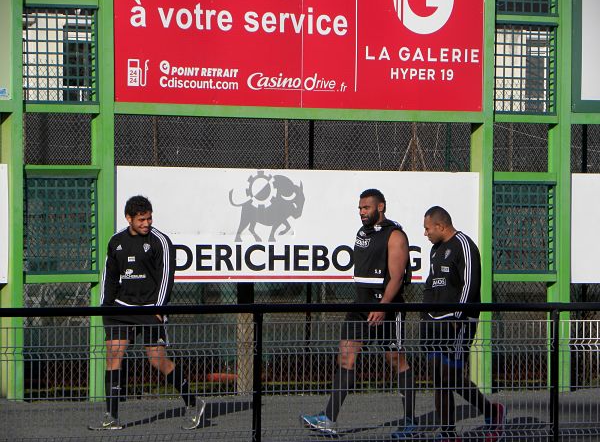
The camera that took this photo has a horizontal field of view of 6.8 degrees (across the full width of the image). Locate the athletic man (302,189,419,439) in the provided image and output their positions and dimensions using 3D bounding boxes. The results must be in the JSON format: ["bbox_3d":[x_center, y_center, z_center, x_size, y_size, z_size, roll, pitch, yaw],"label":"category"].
[{"bbox_3d":[0.437,0.690,37.800,0.850,1.860,0.600,0,0,-21],"label":"athletic man"}]

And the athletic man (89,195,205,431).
[{"bbox_3d":[-1.170,0.700,38.500,0.820,1.800,0.600,0,0,-40],"label":"athletic man"}]

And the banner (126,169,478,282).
[{"bbox_3d":[0.030,0.046,44.700,3.870,1.000,0.050,0,0,-34],"label":"banner"}]

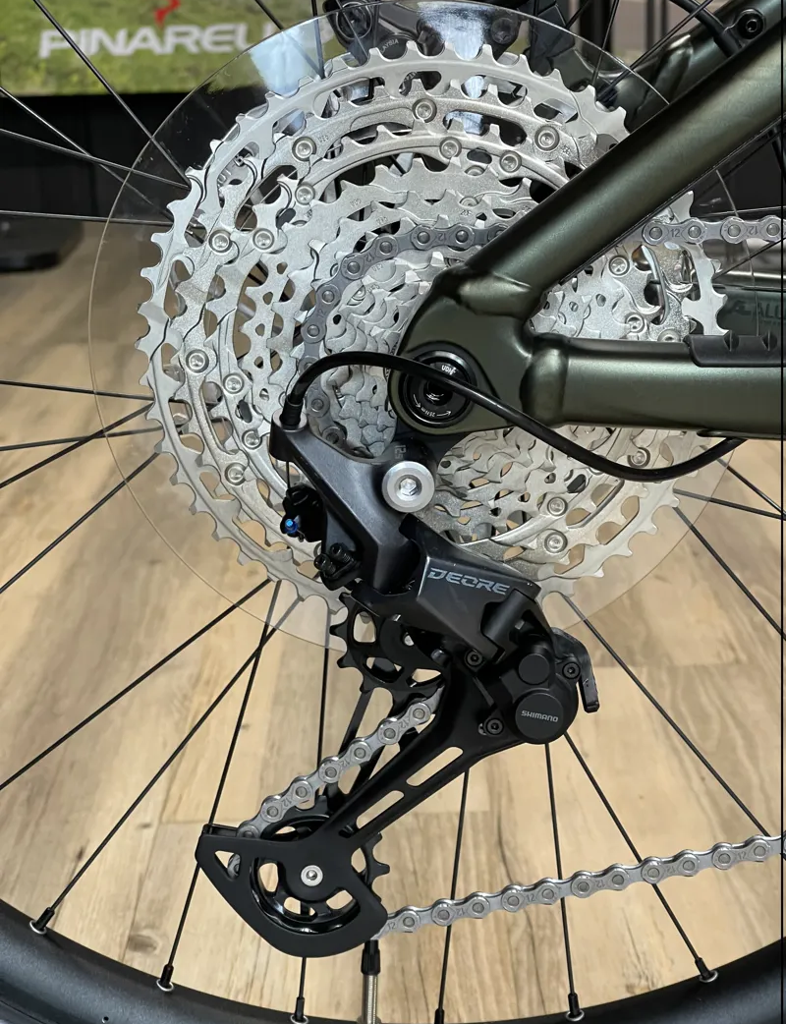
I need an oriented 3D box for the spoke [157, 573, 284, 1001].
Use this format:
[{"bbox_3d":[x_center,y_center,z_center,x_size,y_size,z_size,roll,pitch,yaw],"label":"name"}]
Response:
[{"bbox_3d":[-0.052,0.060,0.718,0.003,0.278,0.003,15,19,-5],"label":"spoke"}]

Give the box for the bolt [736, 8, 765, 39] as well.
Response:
[{"bbox_3d":[0.134,-0.182,0.726,0.011,0.011,0.008,0,15,0],"label":"bolt"}]

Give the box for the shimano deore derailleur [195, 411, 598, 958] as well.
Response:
[{"bbox_3d":[0.000,0.064,0.651,0.138,0.196,0.062,0,15,0],"label":"shimano deore derailleur"}]

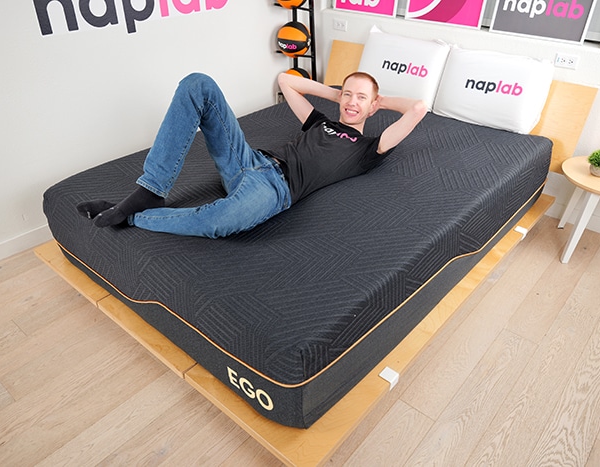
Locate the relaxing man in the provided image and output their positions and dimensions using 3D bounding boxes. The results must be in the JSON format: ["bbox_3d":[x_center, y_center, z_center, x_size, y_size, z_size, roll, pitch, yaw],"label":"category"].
[{"bbox_3d":[-0.146,-0.398,1.865,0.730,0.490,1.380,26,41,33],"label":"relaxing man"}]

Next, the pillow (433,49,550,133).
[{"bbox_3d":[1.034,-0.791,2.569,0.580,0.430,0.170,26,29,33],"label":"pillow"}]

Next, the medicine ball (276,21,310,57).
[{"bbox_3d":[-0.039,-1.321,3.170,0.228,0.228,0.228,0,33,0],"label":"medicine ball"}]

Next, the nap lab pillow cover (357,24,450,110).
[{"bbox_3d":[0.608,-1.010,2.877,0.570,0.430,0.170,26,29,33],"label":"nap lab pillow cover"}]

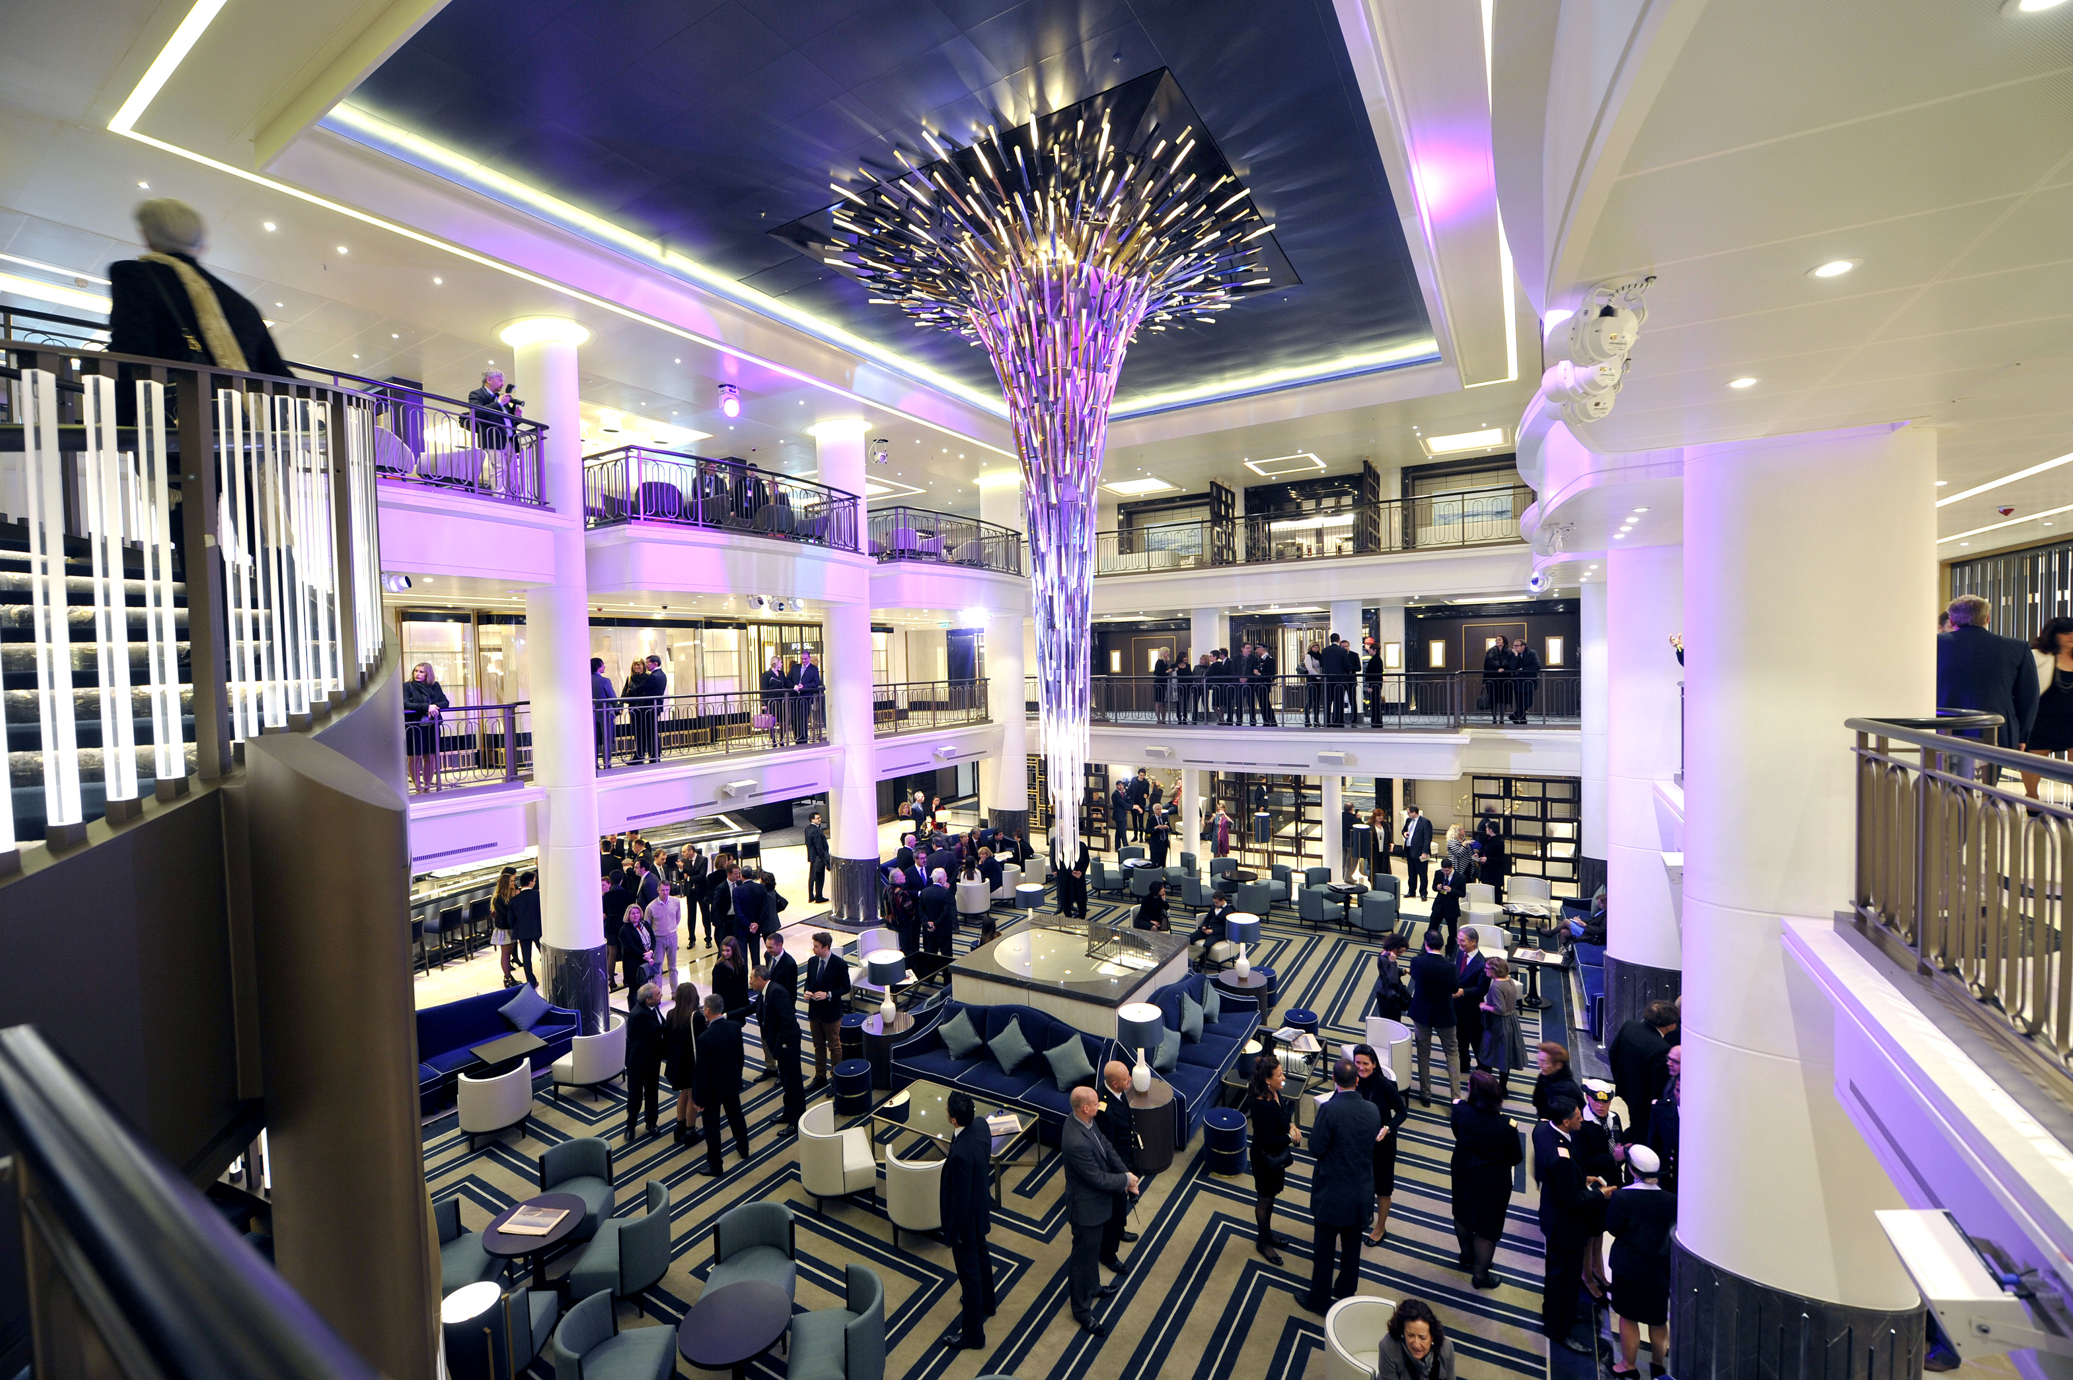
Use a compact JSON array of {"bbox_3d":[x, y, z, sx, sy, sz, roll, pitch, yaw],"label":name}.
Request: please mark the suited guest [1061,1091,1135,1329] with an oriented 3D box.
[{"bbox_3d":[0.456,3.850,6.073,0.420,1.780,0.520,-1,2,12],"label":"suited guest"}]

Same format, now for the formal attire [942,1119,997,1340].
[{"bbox_3d":[-0.526,4.042,6.060,0.370,1.620,0.500,0,2,31],"label":"formal attire"}]

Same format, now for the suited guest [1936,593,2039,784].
[{"bbox_3d":[6.389,0.229,5.520,0.340,1.780,0.560,-3,3,-44],"label":"suited guest"}]

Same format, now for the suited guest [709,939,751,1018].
[{"bbox_3d":[-3.827,3.948,10.123,0.480,1.670,0.340,-2,2,-9],"label":"suited guest"}]

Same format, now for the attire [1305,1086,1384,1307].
[{"bbox_3d":[2.327,3.855,6.138,0.560,1.620,0.420,-1,2,15],"label":"attire"}]

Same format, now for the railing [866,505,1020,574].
[{"bbox_3d":[-1.797,-3.100,17.629,1.150,1.080,4.500,0,2,32],"label":"railing"}]

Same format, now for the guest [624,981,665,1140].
[{"bbox_3d":[-4.200,3.950,8.635,0.360,1.640,0.520,-1,2,15],"label":"guest"}]

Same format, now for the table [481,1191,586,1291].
[{"bbox_3d":[-3.961,4.529,6.405,0.690,0.620,0.690,0,2,32],"label":"table"}]

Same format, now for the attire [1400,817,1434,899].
[{"bbox_3d":[7.668,3.285,16.266,0.400,1.820,0.560,-2,2,-28],"label":"attire"}]

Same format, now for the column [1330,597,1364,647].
[{"bbox_3d":[6.870,-0.663,17.875,0.660,2.680,0.660,0,2,32],"label":"column"}]

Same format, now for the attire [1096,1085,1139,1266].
[{"bbox_3d":[0.690,4.039,6.804,0.380,1.520,0.500,0,2,34],"label":"attire"}]

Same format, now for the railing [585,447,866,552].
[{"bbox_3d":[-5.029,-3.024,13.757,1.780,1.100,4.650,0,2,32],"label":"railing"}]

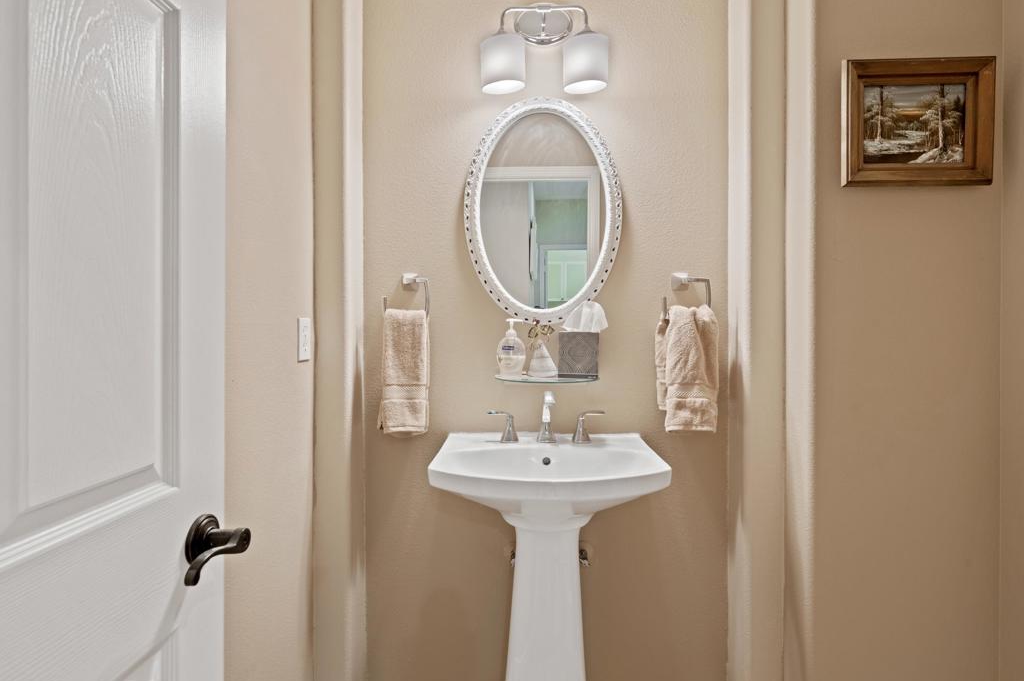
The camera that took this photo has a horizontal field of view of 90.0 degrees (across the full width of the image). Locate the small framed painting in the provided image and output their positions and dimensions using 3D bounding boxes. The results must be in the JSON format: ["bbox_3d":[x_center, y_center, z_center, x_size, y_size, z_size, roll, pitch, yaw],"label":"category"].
[{"bbox_3d":[0.985,-0.529,1.247,0.346,0.288,0.036,-1,3,2],"label":"small framed painting"}]

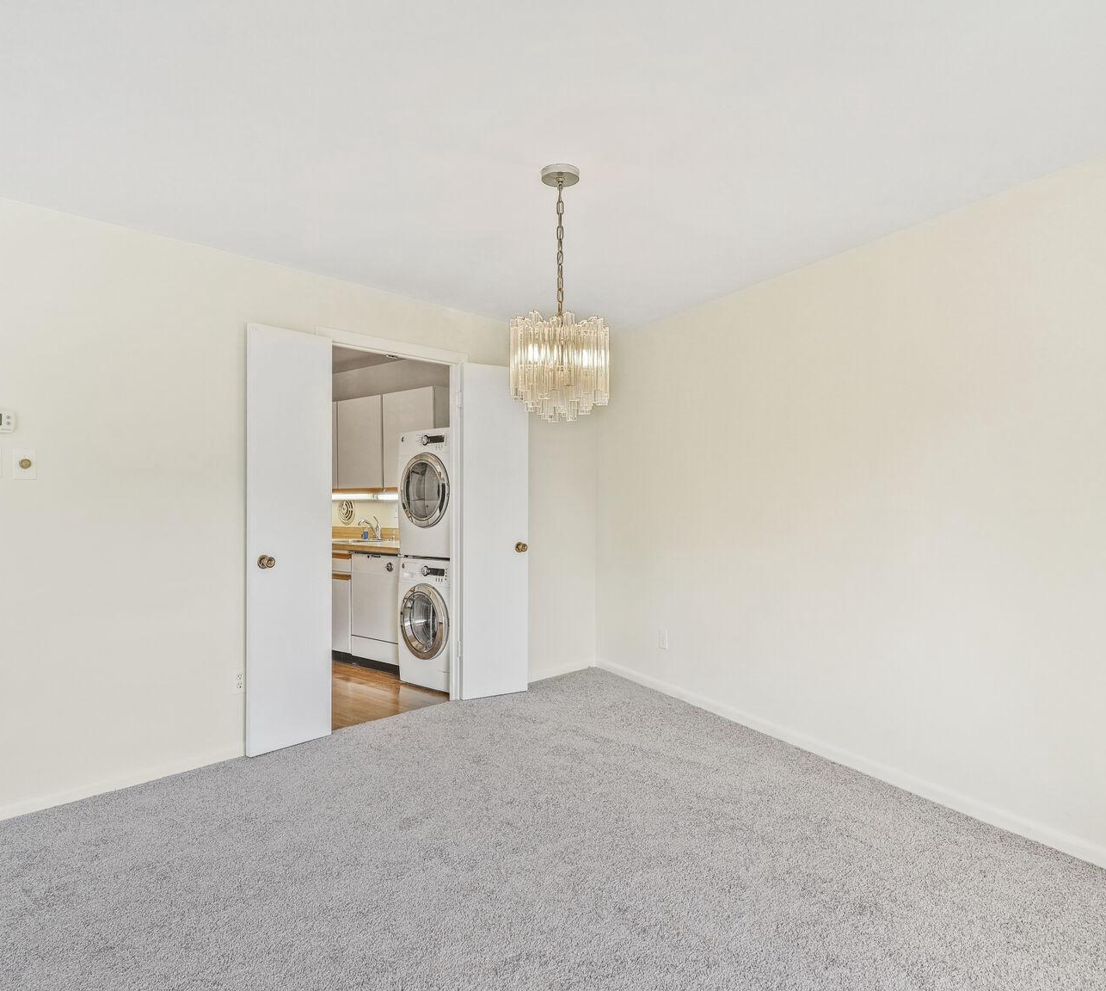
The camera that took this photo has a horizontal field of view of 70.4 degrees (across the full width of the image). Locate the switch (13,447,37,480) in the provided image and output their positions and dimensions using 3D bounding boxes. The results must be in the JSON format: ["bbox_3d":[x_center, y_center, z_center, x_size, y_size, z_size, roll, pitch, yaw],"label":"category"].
[{"bbox_3d":[-2.032,-0.120,3.018,0.022,0.119,0.077,0,0,40],"label":"switch"}]

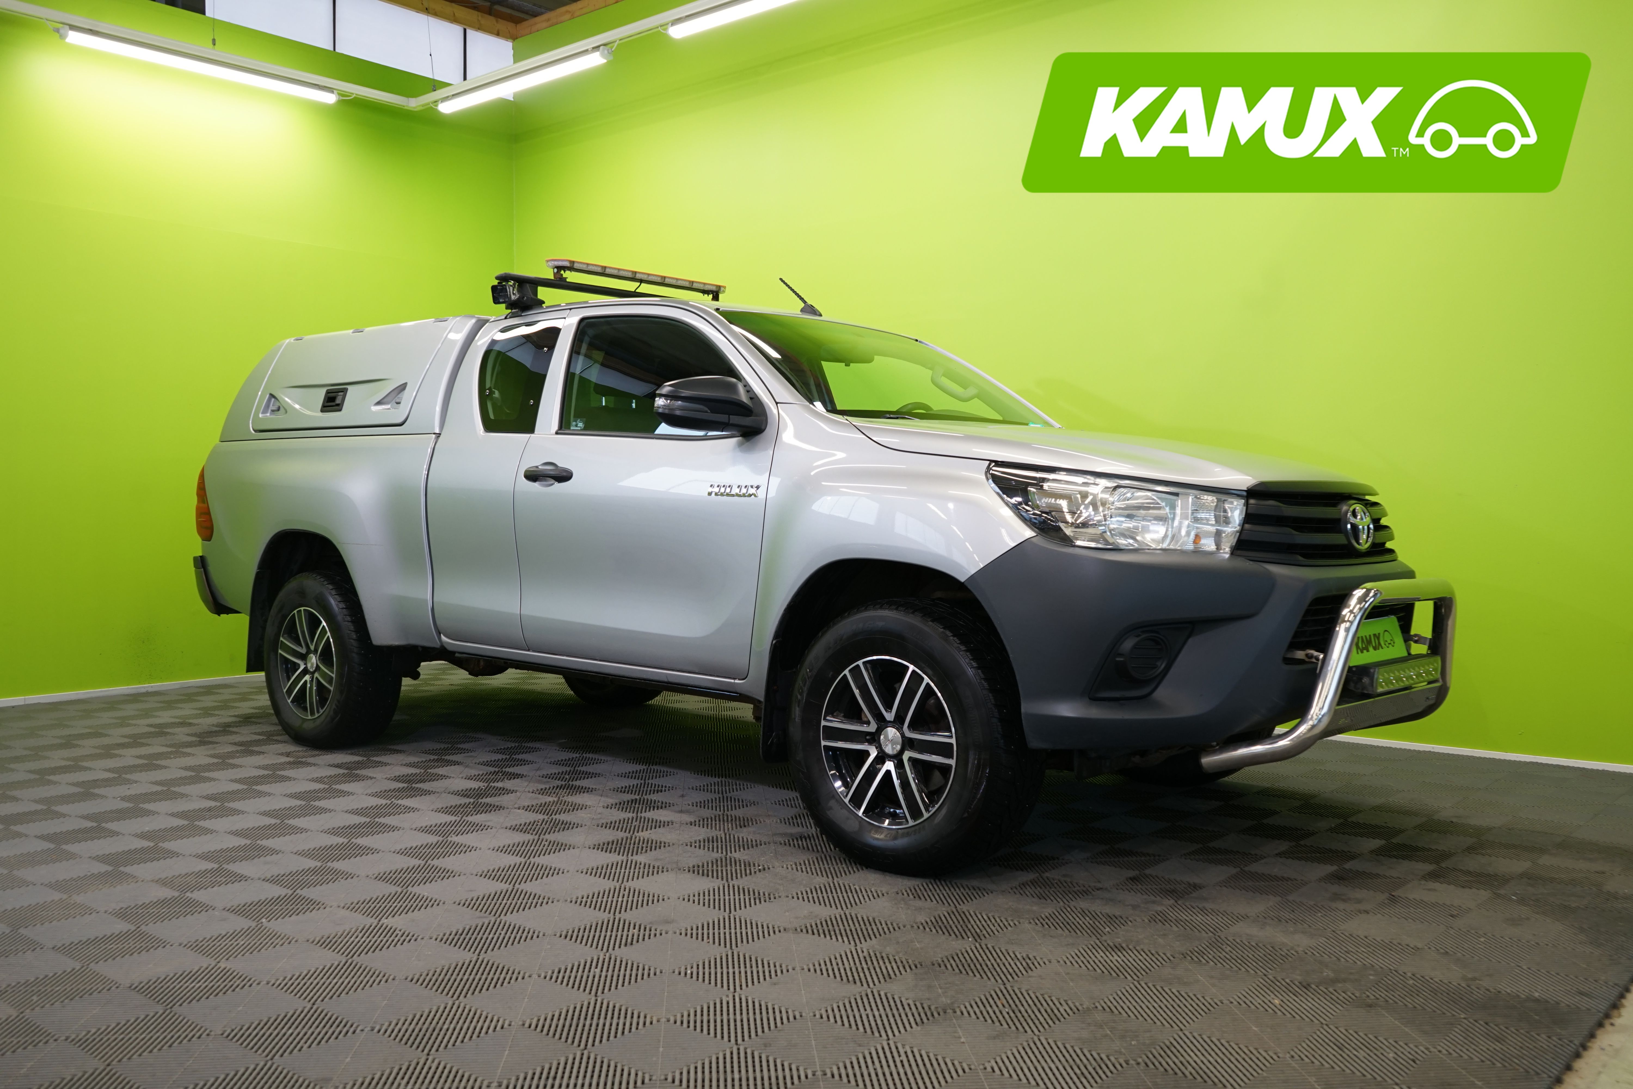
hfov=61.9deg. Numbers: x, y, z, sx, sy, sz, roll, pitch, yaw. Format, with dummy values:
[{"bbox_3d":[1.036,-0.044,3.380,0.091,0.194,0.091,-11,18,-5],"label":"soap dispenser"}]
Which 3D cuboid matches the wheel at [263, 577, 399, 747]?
[{"bbox_3d":[-2.069,0.490,5.801,0.745,0.745,0.255,1,1,41],"label":"wheel"}]

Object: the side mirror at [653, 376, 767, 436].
[{"bbox_3d":[-0.301,-0.410,4.030,0.190,0.180,0.260,1,1,41],"label":"side mirror"}]

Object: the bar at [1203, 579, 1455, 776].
[{"bbox_3d":[1.458,0.340,3.776,0.430,0.530,1.040,1,1,41],"label":"bar"}]

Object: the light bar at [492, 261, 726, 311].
[{"bbox_3d":[-0.729,-1.007,5.647,0.260,0.235,1.400,1,1,41],"label":"light bar"}]

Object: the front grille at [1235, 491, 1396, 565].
[{"bbox_3d":[1.451,-0.047,3.775,0.130,0.190,1.190,1,1,41],"label":"front grille"}]

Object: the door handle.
[{"bbox_3d":[-0.908,-0.243,4.626,0.245,0.072,0.055,1,1,41],"label":"door handle"}]

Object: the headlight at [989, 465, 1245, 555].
[{"bbox_3d":[0.756,-0.085,3.470,0.590,0.235,0.310,1,1,41],"label":"headlight"}]

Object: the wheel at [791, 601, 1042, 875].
[{"bbox_3d":[0.264,0.527,3.783,0.745,0.745,0.255,1,1,41],"label":"wheel"}]

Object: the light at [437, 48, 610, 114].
[{"bbox_3d":[-1.717,-2.667,7.858,1.540,0.075,0.080,1,1,41],"label":"light"}]

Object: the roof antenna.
[{"bbox_3d":[-0.051,-0.917,5.034,0.210,0.165,0.045,1,1,41],"label":"roof antenna"}]

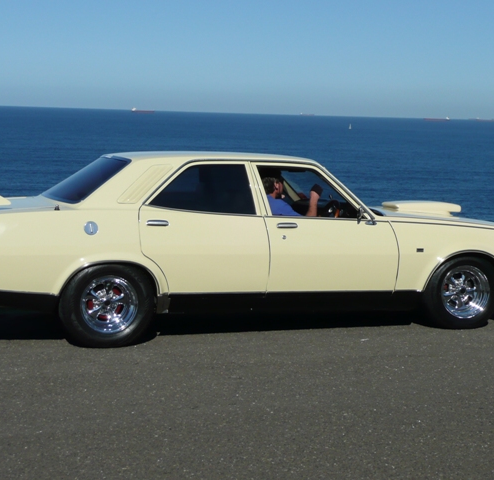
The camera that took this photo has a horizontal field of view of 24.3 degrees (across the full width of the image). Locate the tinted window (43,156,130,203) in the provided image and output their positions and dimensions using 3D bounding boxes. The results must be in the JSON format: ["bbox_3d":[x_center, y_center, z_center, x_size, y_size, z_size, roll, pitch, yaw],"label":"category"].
[{"bbox_3d":[-1.281,-0.477,8.819,0.580,0.100,1.270,-36,16,-11],"label":"tinted window"}]

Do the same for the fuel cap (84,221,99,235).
[{"bbox_3d":[-1.092,-0.086,8.045,0.102,0.102,0.030,-1,0,-18],"label":"fuel cap"}]

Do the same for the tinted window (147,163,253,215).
[{"bbox_3d":[-0.333,-0.369,8.299,0.840,0.390,0.050,0,-13,-18],"label":"tinted window"}]

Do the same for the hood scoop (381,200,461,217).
[{"bbox_3d":[1.458,-0.271,9.758,0.600,0.130,0.410,0,7,-18],"label":"hood scoop"}]

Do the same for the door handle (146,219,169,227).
[{"bbox_3d":[-0.626,-0.117,8.094,0.170,0.052,0.045,0,7,-18],"label":"door handle"}]

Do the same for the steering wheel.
[{"bbox_3d":[0.637,-0.165,9.125,0.080,0.370,0.370,26,-2,-19],"label":"steering wheel"}]

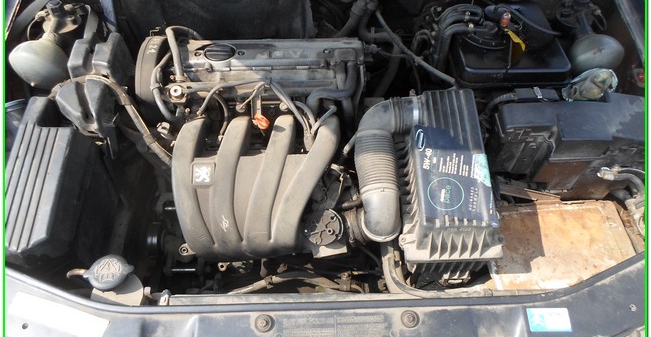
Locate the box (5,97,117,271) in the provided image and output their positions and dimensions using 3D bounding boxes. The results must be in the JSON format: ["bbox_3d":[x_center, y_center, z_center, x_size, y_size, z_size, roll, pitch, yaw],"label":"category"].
[{"bbox_3d":[-0.560,0.034,0.944,0.170,0.170,0.330,0,57,0],"label":"box"}]

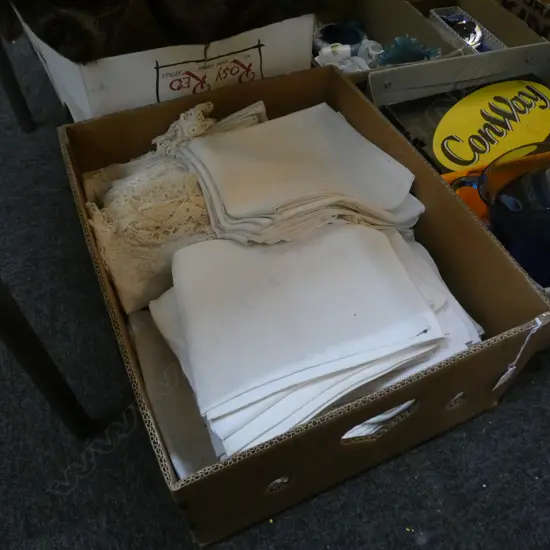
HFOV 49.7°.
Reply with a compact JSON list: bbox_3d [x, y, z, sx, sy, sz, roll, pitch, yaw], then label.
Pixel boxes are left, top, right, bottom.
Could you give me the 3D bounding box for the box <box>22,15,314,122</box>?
[{"bbox_3d":[-0.202,-0.412,1.029,0.355,0.265,0.490,-19,55,-14],"label":"box"}]

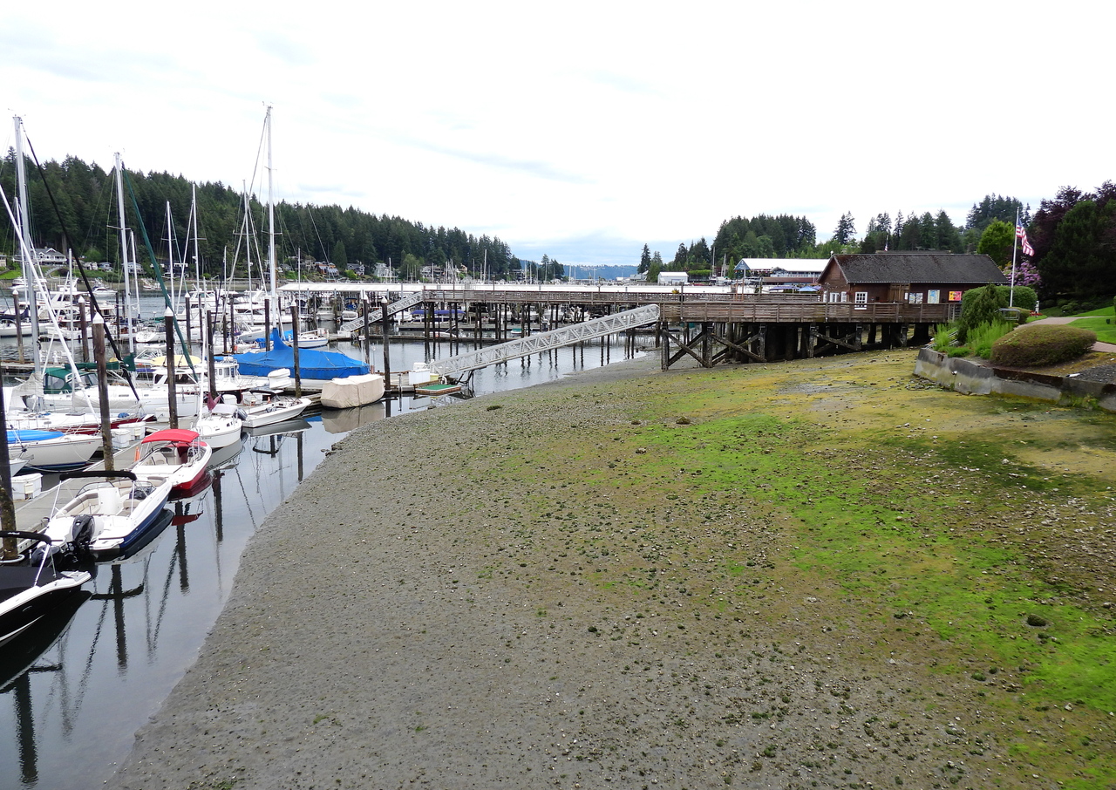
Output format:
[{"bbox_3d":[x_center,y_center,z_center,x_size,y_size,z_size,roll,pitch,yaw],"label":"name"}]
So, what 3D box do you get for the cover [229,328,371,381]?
[{"bbox_3d":[-19.666,-2.859,57.358,11.300,3.600,3.600,0,9,2],"label":"cover"}]

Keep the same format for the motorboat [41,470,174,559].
[{"bbox_3d":[-14.350,3.579,25.903,2.550,2.250,6.300,0,9,-2],"label":"motorboat"}]

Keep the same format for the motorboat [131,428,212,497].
[{"bbox_3d":[-15.400,2.639,31.980,2.400,2.200,5.600,0,9,-1],"label":"motorboat"}]

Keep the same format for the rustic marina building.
[{"bbox_3d":[28.200,-8.796,61.984,12.600,4.900,6.100,0,9,-2],"label":"rustic marina building"}]

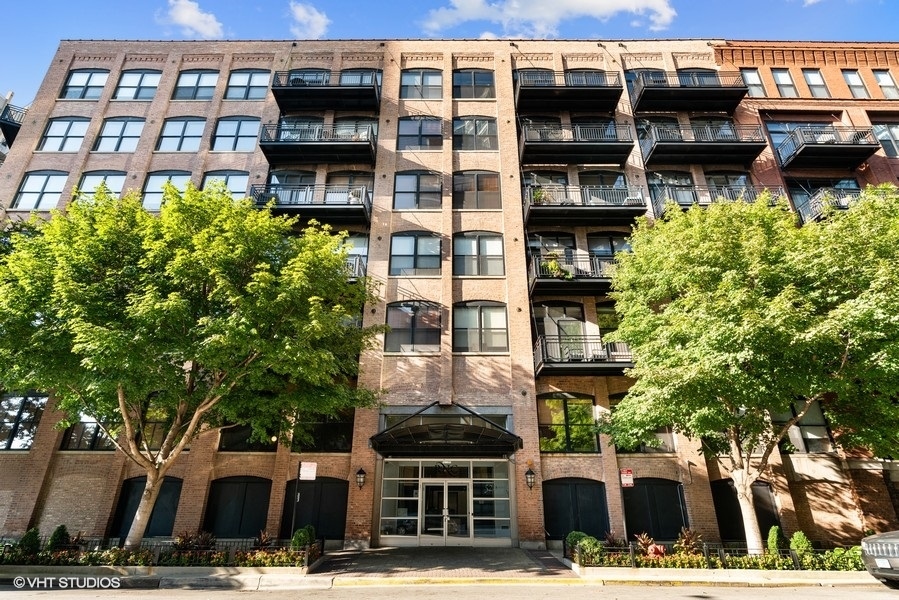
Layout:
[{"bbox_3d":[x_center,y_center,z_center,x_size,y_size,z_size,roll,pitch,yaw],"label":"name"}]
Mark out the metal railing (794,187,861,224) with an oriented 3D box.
[{"bbox_3d":[17.771,-4.169,19.954,3.326,1.065,1.461,0,-23,0],"label":"metal railing"}]

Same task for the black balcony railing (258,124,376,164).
[{"bbox_3d":[-6.110,-7.397,21.437,5.149,1.248,1.312,0,-23,1],"label":"black balcony railing"}]

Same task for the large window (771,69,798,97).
[{"bbox_3d":[17.621,-11.477,23.773,0.978,2.101,0.200,0,-23,1],"label":"large window"}]

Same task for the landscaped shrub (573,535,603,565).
[{"bbox_3d":[3.644,6.451,11.598,0.680,0.622,0.680,0,-23,1],"label":"landscaped shrub"}]

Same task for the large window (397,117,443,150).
[{"bbox_3d":[-1.453,-8.420,22.692,2.221,2.204,0.200,0,-23,1],"label":"large window"}]

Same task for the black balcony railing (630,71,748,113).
[{"bbox_3d":[11.921,-10.440,22.592,4.946,1.153,1.461,0,-23,0],"label":"black balcony railing"}]

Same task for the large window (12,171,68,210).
[{"bbox_3d":[-20.500,-5.493,22.631,2.326,2.343,0.200,0,-23,1],"label":"large window"}]

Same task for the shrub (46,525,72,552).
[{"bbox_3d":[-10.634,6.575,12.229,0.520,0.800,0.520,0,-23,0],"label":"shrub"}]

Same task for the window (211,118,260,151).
[{"bbox_3d":[-11.152,-8.709,23.519,2.295,2.370,0.180,0,-23,0],"label":"window"}]

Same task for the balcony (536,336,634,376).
[{"bbox_3d":[6.163,2.233,17.822,5.091,1.278,1.380,0,-23,0],"label":"balcony"}]

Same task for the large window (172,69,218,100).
[{"bbox_3d":[-13.556,-11.554,24.050,2.159,2.213,0.150,0,-23,0],"label":"large window"}]

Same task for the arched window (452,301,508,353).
[{"bbox_3d":[1.358,1.160,19.669,2.392,2.380,0.200,0,-23,1],"label":"arched window"}]

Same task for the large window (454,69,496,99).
[{"bbox_3d":[1.411,-12.076,25.186,2.392,2.279,0.200,0,-23,1],"label":"large window"}]

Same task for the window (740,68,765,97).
[{"bbox_3d":[16.975,-12.126,25.092,1.008,2.201,0.200,0,-23,1],"label":"window"}]

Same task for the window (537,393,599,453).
[{"bbox_3d":[4.703,4.835,17.807,2.344,2.339,0.180,0,-23,0],"label":"window"}]

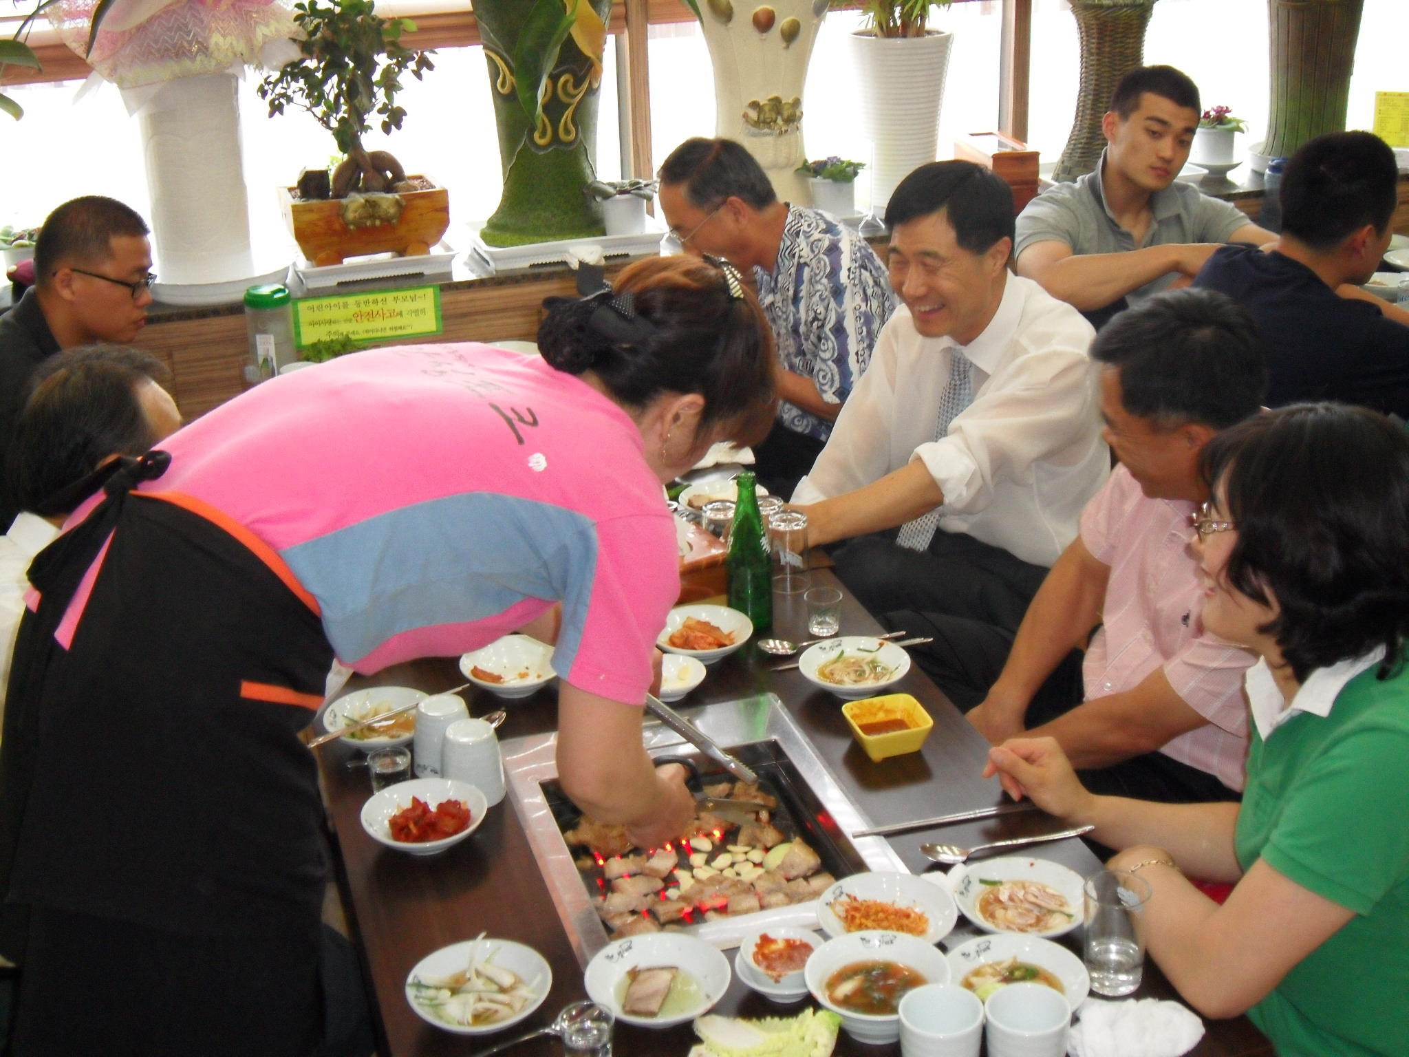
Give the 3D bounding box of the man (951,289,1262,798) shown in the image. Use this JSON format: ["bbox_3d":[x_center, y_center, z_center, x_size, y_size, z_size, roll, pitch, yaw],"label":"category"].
[{"bbox_3d":[0.562,0.154,2.365,0.680,0.900,0.620,-9,25,-15],"label":"man"}]

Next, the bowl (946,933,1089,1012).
[{"bbox_3d":[0.308,0.463,1.860,0.146,0.037,0.146,-2,24,1],"label":"bowl"}]

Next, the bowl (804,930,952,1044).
[{"bbox_3d":[0.171,0.463,1.847,0.141,0.057,0.141,-2,24,1],"label":"bowl"}]

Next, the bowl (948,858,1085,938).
[{"bbox_3d":[0.339,0.407,1.986,0.146,0.037,0.146,-2,24,1],"label":"bowl"}]

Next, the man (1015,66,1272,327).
[{"bbox_3d":[0.880,-0.393,3.572,0.640,0.910,0.680,-9,25,-15],"label":"man"}]

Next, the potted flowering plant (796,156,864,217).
[{"bbox_3d":[0.289,-0.777,4.255,0.152,0.122,0.152,-2,24,1],"label":"potted flowering plant"}]

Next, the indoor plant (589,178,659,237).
[{"bbox_3d":[-0.183,-0.719,4.175,0.155,0.113,0.155,-2,24,1],"label":"indoor plant"}]

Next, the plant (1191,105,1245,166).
[{"bbox_3d":[1.219,-0.935,4.455,0.142,0.130,0.142,-9,25,-15],"label":"plant"}]

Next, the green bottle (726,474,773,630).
[{"bbox_3d":[0.064,0.030,2.629,0.063,0.227,0.063,-2,24,1],"label":"green bottle"}]

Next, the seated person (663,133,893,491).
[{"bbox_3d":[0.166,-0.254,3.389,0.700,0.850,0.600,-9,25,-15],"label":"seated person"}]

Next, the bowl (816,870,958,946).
[{"bbox_3d":[0.192,0.419,1.969,0.146,0.037,0.146,-2,24,1],"label":"bowl"}]

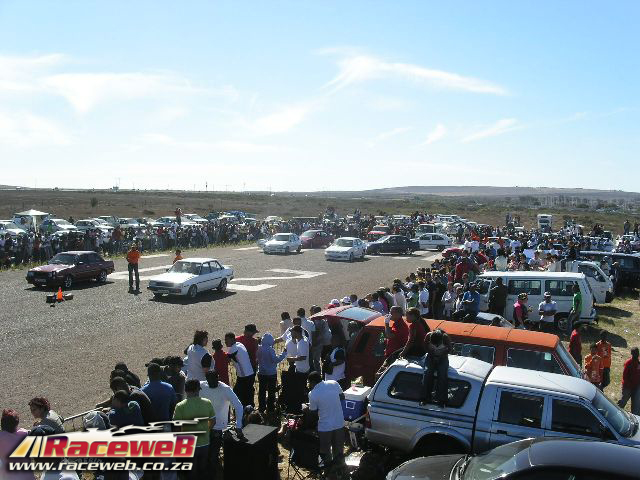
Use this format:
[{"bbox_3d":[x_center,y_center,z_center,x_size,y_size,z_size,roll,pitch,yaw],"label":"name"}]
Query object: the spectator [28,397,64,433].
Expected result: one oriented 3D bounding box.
[{"bbox_3d":[-3.236,2.673,8.354,0.320,1.640,0.480,-1,4,-15],"label":"spectator"}]

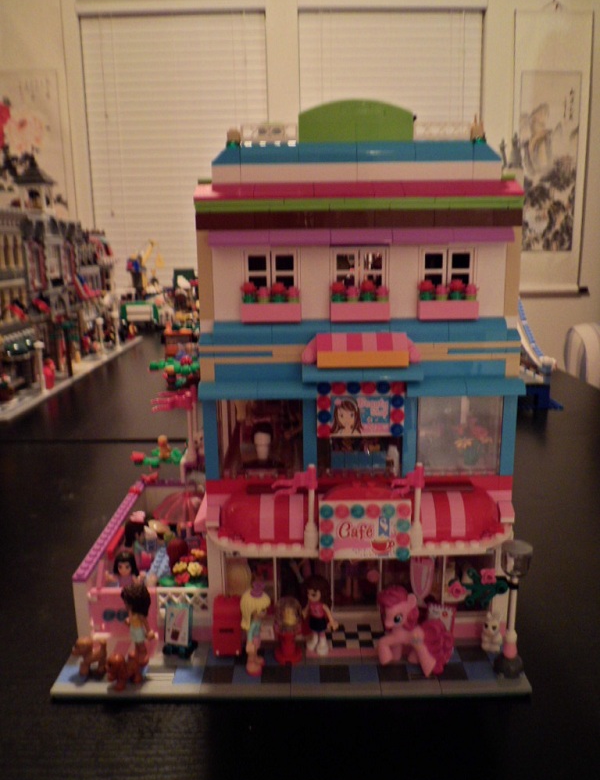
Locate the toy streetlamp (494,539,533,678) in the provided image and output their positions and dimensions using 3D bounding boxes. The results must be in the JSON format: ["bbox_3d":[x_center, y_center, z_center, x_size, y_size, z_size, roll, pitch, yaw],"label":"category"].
[{"bbox_3d":[0.115,0.120,0.341,0.016,0.072,0.016,3,9,0],"label":"toy streetlamp"}]

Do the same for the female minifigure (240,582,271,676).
[{"bbox_3d":[-0.024,0.130,0.342,0.015,0.051,0.015,4,9,26],"label":"female minifigure"}]

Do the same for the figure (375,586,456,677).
[{"bbox_3d":[0.063,0.131,0.342,0.041,0.049,0.020,-1,11,0],"label":"figure"}]

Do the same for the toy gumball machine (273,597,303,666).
[{"bbox_3d":[-0.006,0.137,0.360,0.016,0.036,0.015,-1,9,0],"label":"toy gumball machine"}]

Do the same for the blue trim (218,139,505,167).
[{"bbox_3d":[0.032,-0.131,0.347,0.160,0.010,0.016,-1,8,0],"label":"blue trim"}]

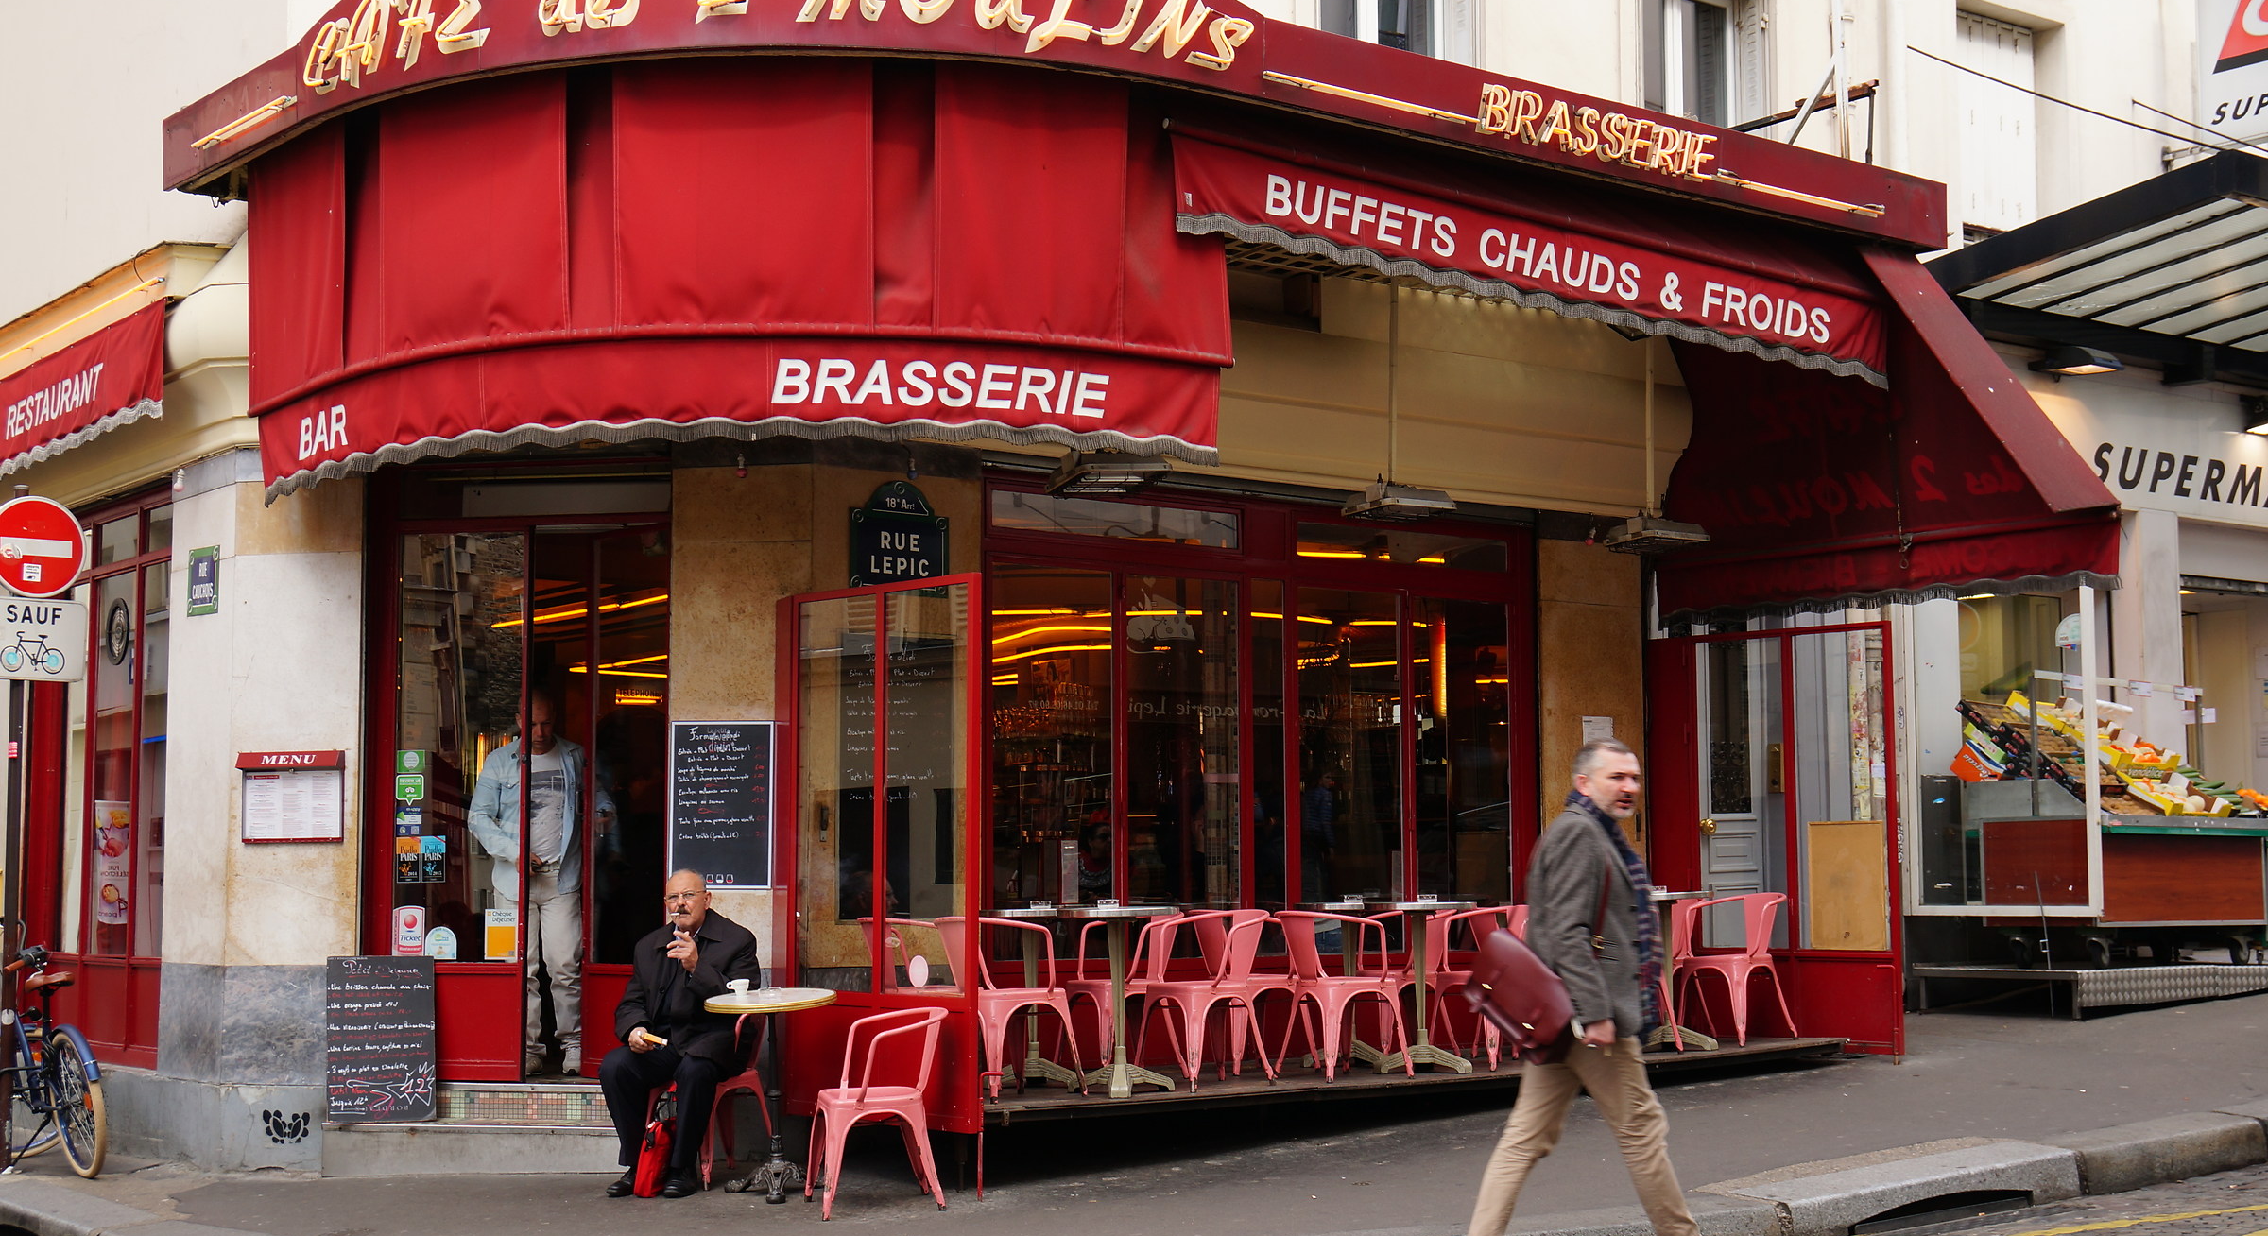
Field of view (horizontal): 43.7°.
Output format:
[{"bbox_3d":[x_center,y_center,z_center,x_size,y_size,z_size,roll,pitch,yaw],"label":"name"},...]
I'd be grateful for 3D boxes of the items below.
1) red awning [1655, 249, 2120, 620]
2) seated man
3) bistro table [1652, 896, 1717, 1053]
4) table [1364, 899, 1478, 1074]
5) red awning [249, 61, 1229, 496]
[{"bbox_3d":[3.767,-0.939,14.403,0.500,1.770,2.750,4,-6,-38],"label":"red awning"},{"bbox_3d":[-1.822,1.660,11.400,0.560,1.280,0.750,-3,-6,27],"label":"seated man"},{"bbox_3d":[2.594,1.713,13.780,0.500,0.750,0.500,4,-7,-42],"label":"bistro table"},{"bbox_3d":[1.299,1.654,12.666,0.500,0.740,0.500,0,-5,0],"label":"table"},{"bbox_3d":[-1.740,-1.220,10.377,4.033,1.380,1.249,-2,-5,14],"label":"red awning"}]

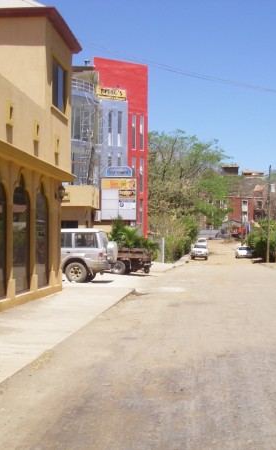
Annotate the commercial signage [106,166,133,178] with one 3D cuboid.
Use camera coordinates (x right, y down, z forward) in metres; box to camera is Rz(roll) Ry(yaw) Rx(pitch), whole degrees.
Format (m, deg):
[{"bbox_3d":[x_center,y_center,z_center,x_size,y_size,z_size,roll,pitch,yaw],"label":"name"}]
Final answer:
[{"bbox_3d":[-1.171,-3.235,47.000,1.660,0.700,0.140,0,-1,5],"label":"commercial signage"}]

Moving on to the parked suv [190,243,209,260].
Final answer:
[{"bbox_3d":[6.452,2.835,79.500,1.740,1.690,4.400,0,-1,5],"label":"parked suv"}]

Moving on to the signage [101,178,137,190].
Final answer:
[{"bbox_3d":[-1.133,-2.378,45.000,2.070,0.650,0.150,0,-1,4],"label":"signage"}]

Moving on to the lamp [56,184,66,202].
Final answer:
[{"bbox_3d":[-2.147,-0.884,21.400,0.290,0.510,0.230,0,-1,5],"label":"lamp"}]

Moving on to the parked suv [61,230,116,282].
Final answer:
[{"bbox_3d":[-3.070,1.120,27.980,4.650,1.870,1.740,0,-1,8],"label":"parked suv"}]

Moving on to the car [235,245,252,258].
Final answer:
[{"bbox_3d":[12.683,3.281,91.000,1.660,1.440,4.200,0,-1,2],"label":"car"}]

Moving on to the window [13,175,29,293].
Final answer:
[{"bbox_3d":[-2.694,0.179,17.715,0.150,2.750,1.880,0,-1,5],"label":"window"}]

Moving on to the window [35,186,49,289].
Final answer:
[{"bbox_3d":[-2.494,0.237,19.925,0.150,2.730,1.860,0,-1,5],"label":"window"}]

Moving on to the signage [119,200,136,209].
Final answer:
[{"bbox_3d":[-0.647,-1.263,47.000,1.080,0.500,0.080,0,-1,5],"label":"signage"}]

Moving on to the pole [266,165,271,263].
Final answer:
[{"bbox_3d":[12.223,-1.024,71.000,0.260,9.100,0.260,1,-1,5],"label":"pole"}]

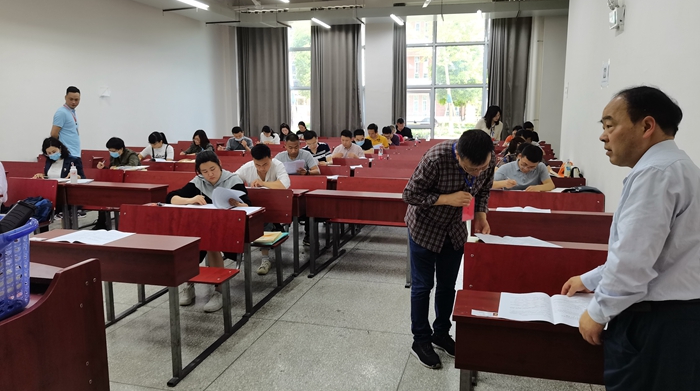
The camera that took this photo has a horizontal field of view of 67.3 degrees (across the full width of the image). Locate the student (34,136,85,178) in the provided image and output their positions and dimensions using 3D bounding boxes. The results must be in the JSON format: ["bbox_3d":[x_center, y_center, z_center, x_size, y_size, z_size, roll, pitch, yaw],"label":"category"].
[{"bbox_3d":[-3.322,-0.062,6.096,0.600,1.240,0.800,3,10,15],"label":"student"}]

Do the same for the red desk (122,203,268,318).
[{"bbox_3d":[-1.166,0.454,3.976,1.030,0.800,0.450,2,10,15],"label":"red desk"}]

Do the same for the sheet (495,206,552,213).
[{"bbox_3d":[1.241,0.099,3.803,0.380,0.020,0.270,2,10,15],"label":"sheet"}]

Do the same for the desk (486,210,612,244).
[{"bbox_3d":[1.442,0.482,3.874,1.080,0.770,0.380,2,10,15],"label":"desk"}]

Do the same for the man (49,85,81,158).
[{"bbox_3d":[-3.529,-0.433,6.619,0.340,1.790,0.480,3,10,16],"label":"man"}]

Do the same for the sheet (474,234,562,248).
[{"bbox_3d":[0.974,0.270,3.053,0.410,0.050,0.290,-3,10,-16],"label":"sheet"}]

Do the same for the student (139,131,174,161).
[{"bbox_3d":[-2.941,-0.381,8.040,0.540,1.230,0.800,3,10,15],"label":"student"}]

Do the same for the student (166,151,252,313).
[{"bbox_3d":[-1.162,0.235,4.403,0.680,1.200,0.800,3,10,15],"label":"student"}]

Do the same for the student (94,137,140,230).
[{"bbox_3d":[-2.850,-0.142,6.521,0.530,1.145,0.720,2,10,15],"label":"student"}]

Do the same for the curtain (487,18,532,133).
[{"bbox_3d":[3.897,-2.480,12.932,0.950,3.600,0.180,2,10,15],"label":"curtain"}]

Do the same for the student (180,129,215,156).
[{"bbox_3d":[-2.496,-0.506,8.845,0.560,1.160,0.660,3,10,20],"label":"student"}]

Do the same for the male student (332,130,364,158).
[{"bbox_3d":[-0.028,-0.381,7.830,0.510,1.175,0.700,2,10,13],"label":"male student"}]

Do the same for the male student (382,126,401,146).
[{"bbox_3d":[0.817,-0.843,10.886,0.500,1.130,0.660,4,10,23],"label":"male student"}]

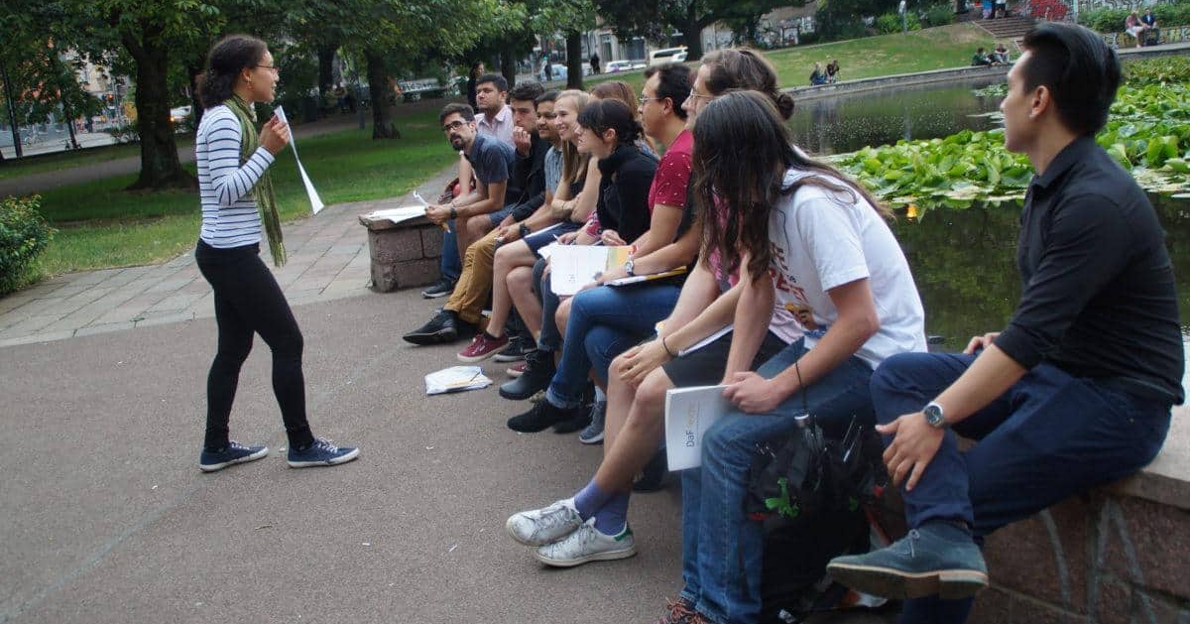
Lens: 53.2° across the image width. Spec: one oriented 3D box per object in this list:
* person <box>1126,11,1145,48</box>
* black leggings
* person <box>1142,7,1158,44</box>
[{"bbox_3d":[19.081,-9.988,42.000,0.500,1.270,0.800,-11,13,-26],"label":"person"},{"bbox_3d":[-1.352,0.136,4.692,0.460,0.860,0.350,-6,12,-6],"label":"black leggings"},{"bbox_3d":[19.607,-10.110,42.000,0.580,1.280,0.750,-5,12,1],"label":"person"}]

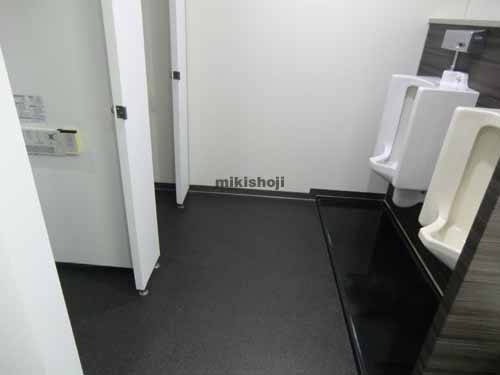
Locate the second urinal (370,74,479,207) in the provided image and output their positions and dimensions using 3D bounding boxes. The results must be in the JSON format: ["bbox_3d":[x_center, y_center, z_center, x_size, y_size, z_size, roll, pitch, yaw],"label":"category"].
[{"bbox_3d":[0.868,-0.227,1.948,0.347,0.720,0.405,5,27,1],"label":"second urinal"}]

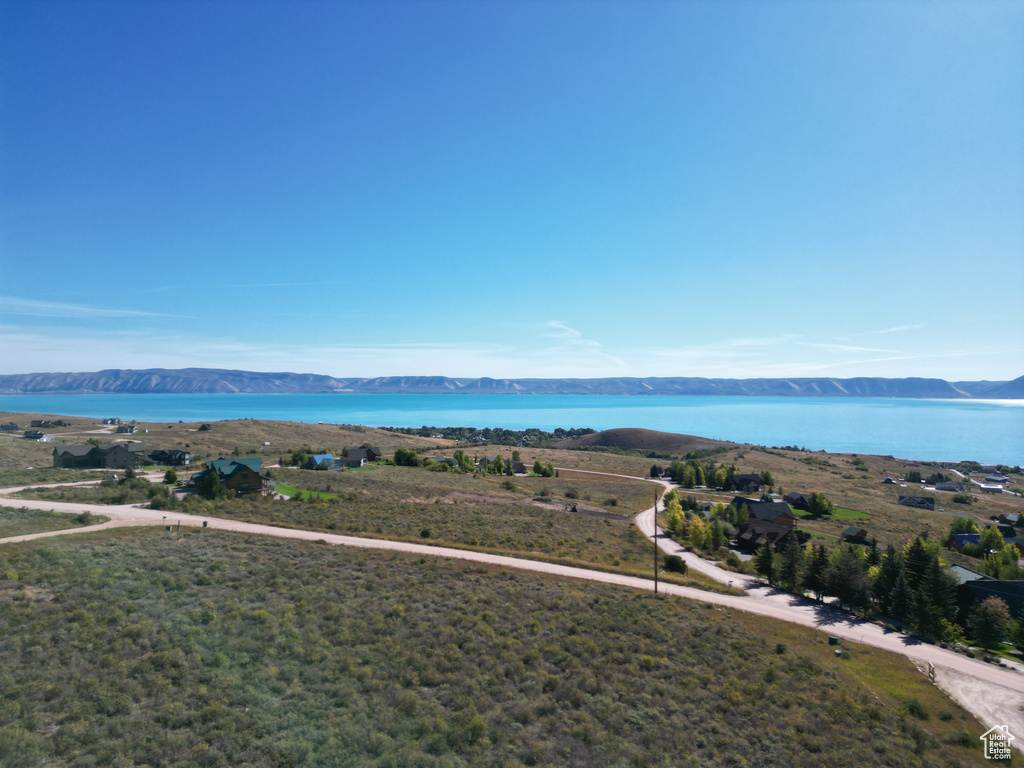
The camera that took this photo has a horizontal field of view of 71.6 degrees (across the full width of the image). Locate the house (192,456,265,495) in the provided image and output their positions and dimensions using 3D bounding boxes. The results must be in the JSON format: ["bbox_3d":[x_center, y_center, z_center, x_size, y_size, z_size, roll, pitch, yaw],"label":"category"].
[{"bbox_3d":[-74.880,24.320,188.000,16.000,9.000,12.000,0,0,-42],"label":"house"}]

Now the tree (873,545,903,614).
[{"bbox_3d":[44.010,22.970,83.000,3.600,8.300,3.600,0,0,0],"label":"tree"}]

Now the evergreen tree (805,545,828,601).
[{"bbox_3d":[36.450,22.690,85.000,2.900,7.000,2.900,0,0,0],"label":"evergreen tree"}]

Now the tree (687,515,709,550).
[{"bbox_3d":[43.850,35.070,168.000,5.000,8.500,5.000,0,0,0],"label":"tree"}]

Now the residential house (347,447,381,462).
[{"bbox_3d":[-79.330,37.660,380.000,16.500,7.800,11.000,0,0,-6],"label":"residential house"}]

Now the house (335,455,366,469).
[{"bbox_3d":[-81.300,39.250,360.000,13.500,5.800,9.000,0,0,6],"label":"house"}]

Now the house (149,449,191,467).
[{"bbox_3d":[-166.670,35.860,345.000,17.500,8.000,10.000,0,0,-9],"label":"house"}]

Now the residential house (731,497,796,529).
[{"bbox_3d":[75.870,39.150,214.000,16.500,8.500,12.000,0,0,-9],"label":"residential house"}]

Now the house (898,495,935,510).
[{"bbox_3d":[227.680,66.940,400.000,17.000,7.200,10.000,0,0,25],"label":"house"}]

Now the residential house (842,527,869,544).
[{"bbox_3d":[91.790,40.540,190.000,5.600,4.300,5.200,0,0,-34],"label":"residential house"}]

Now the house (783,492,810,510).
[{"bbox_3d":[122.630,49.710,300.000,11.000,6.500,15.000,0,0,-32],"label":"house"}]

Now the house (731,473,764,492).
[{"bbox_3d":[102.160,42.950,308.000,12.800,7.800,10.000,0,0,2],"label":"house"}]

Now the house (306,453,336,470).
[{"bbox_3d":[-87.540,36.030,328.000,9.000,7.500,12.500,0,0,27],"label":"house"}]

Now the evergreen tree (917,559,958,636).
[{"bbox_3d":[45.550,22.850,76.000,4.300,8.300,4.300,0,0,0],"label":"evergreen tree"}]

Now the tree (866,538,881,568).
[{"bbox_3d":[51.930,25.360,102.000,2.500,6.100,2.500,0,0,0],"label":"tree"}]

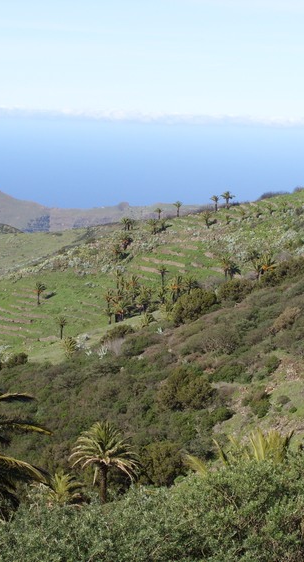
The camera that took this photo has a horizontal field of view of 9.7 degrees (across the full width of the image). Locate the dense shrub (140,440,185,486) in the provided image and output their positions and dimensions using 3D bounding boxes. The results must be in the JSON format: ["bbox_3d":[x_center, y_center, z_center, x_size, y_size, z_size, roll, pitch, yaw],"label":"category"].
[{"bbox_3d":[0.872,16.842,165.000,4.320,4.320,4.100,2,6,0],"label":"dense shrub"}]

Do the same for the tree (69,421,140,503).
[{"bbox_3d":[-3.778,14.676,143.000,5.460,6.700,5.460,2,6,0],"label":"tree"}]

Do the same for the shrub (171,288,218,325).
[{"bbox_3d":[10.402,6.241,440.000,11.030,8.640,9.380,2,6,0],"label":"shrub"}]

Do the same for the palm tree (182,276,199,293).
[{"bbox_3d":[8.995,1.402,420.000,4.205,5.841,4.205,2,6,1],"label":"palm tree"}]

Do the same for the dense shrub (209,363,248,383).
[{"bbox_3d":[9.149,10.943,215.000,4.545,2.392,4.090,2,6,3],"label":"dense shrub"}]

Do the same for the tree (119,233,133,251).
[{"bbox_3d":[-7.660,-11.865,540.000,4.205,5.407,4.205,2,6,-1],"label":"tree"}]

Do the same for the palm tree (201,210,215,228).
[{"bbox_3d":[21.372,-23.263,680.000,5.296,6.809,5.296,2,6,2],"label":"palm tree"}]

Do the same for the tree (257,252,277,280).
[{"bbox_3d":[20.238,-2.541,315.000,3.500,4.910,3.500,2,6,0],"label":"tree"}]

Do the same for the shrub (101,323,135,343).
[{"bbox_3d":[-7.454,11.459,400.000,7.565,4.450,6.430,2,6,-1],"label":"shrub"}]

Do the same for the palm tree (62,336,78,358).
[{"bbox_3d":[-22.028,17.890,480.000,4.190,6.020,4.190,2,6,0],"label":"palm tree"}]

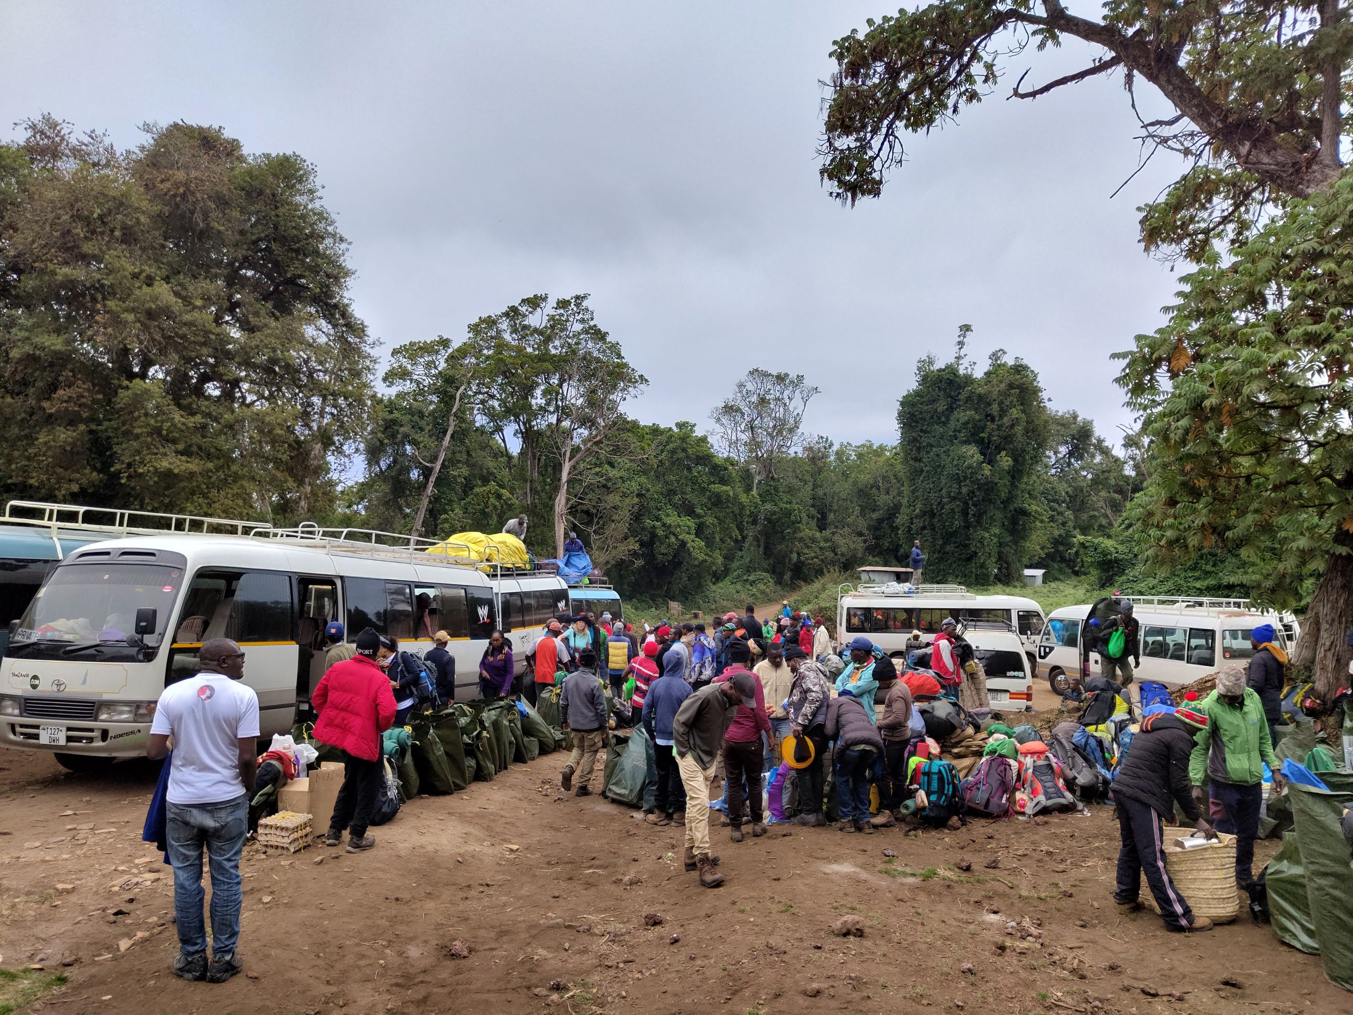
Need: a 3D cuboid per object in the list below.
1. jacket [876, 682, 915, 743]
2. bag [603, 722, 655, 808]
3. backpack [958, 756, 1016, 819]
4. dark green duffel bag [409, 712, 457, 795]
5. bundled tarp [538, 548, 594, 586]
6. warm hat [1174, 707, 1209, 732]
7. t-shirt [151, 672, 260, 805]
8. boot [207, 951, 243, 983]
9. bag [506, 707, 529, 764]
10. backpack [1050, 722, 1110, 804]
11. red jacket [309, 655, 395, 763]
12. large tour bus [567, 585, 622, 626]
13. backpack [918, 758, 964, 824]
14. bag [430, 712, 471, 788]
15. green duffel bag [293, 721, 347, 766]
[{"bbox_3d":[2.244,2.082,9.550,0.380,0.640,0.480,-1,-6,9],"label":"jacket"},{"bbox_3d":[-0.488,2.799,10.200,0.580,0.900,0.480,-1,-6,6],"label":"bag"},{"bbox_3d":[3.224,2.906,9.750,0.470,0.660,0.340,2,-20,19],"label":"backpack"},{"bbox_3d":[-2.588,2.599,9.878,0.380,0.780,0.450,-3,-7,25],"label":"dark green duffel bag"},{"bbox_3d":[-3.057,1.685,26.469,1.300,0.970,1.300,-2,-6,20],"label":"bundled tarp"},{"bbox_3d":[3.409,1.366,6.200,0.220,0.180,0.210,21,-7,1],"label":"warm hat"},{"bbox_3d":[-2.533,1.242,5.045,0.510,0.670,0.280,3,-7,-25],"label":"t-shirt"},{"bbox_3d":[-2.374,2.392,4.970,0.110,0.120,0.290,1,-6,-6],"label":"boot"},{"bbox_3d":[-2.041,2.922,12.034,0.340,0.720,0.340,-2,-8,-30],"label":"bag"},{"bbox_3d":[4.454,2.820,10.361,0.400,0.720,0.340,-38,-36,21],"label":"backpack"},{"bbox_3d":[-2.609,1.618,7.580,0.630,0.830,0.400,-7,-9,19],"label":"red jacket"},{"bbox_3d":[-4.200,3.568,27.369,2.060,2.700,6.990,-3,-8,25],"label":"large tour bus"},{"bbox_3d":[2.657,2.859,9.450,0.380,0.640,0.330,-6,-14,33],"label":"backpack"},{"bbox_3d":[-2.490,2.664,10.303,0.440,0.850,0.380,-1,-8,-30],"label":"bag"},{"bbox_3d":[-3.543,2.484,9.400,0.580,0.750,0.450,2,-6,-18],"label":"green duffel bag"}]

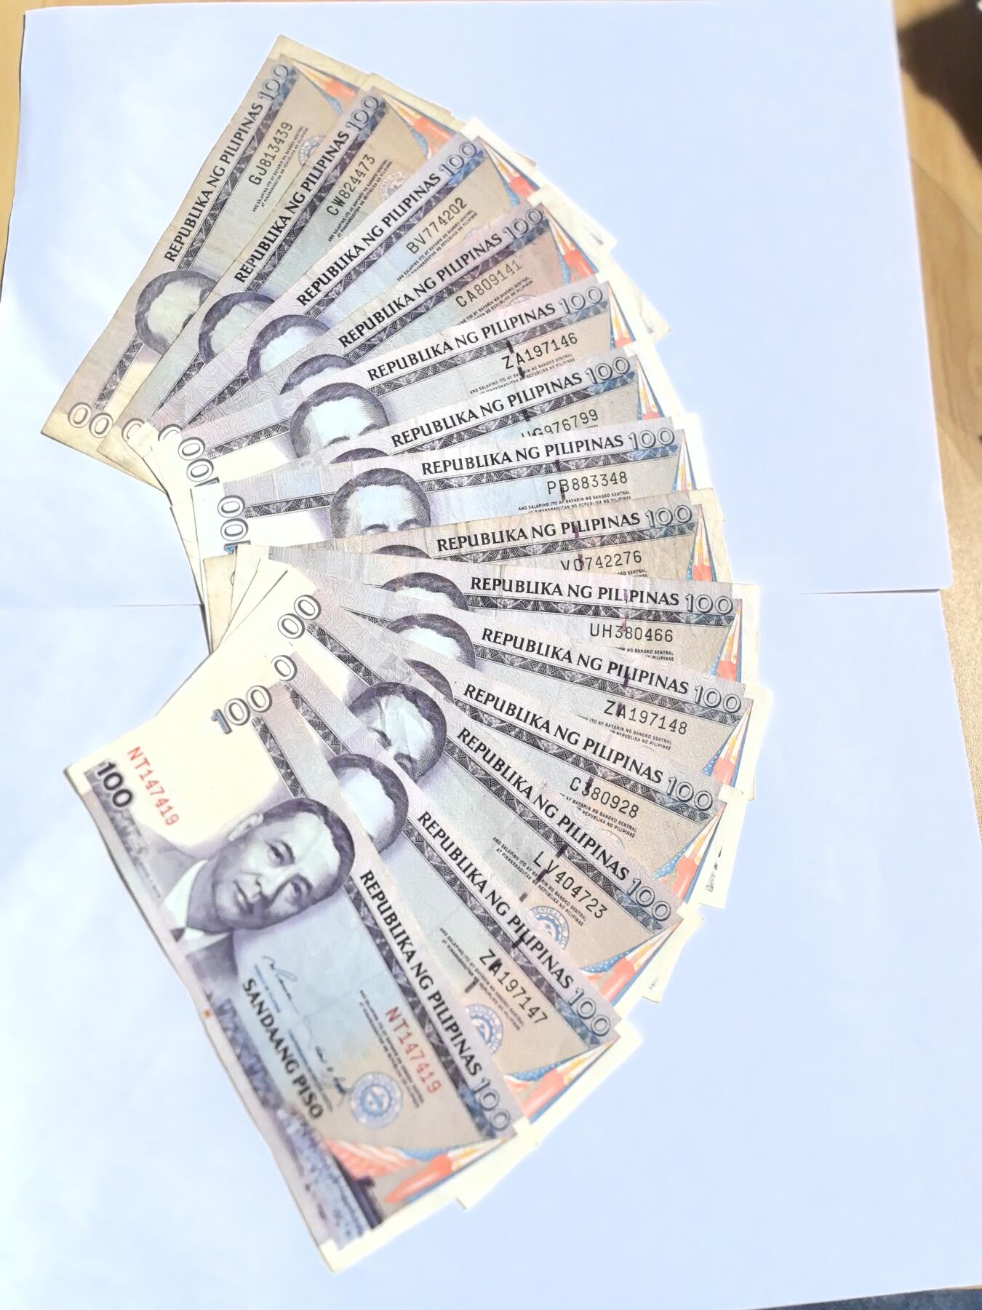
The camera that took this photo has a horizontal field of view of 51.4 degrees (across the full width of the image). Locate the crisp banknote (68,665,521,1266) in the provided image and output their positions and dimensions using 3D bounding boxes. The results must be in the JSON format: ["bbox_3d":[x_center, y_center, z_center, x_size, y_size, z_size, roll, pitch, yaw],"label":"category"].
[{"bbox_3d":[-0.056,0.085,0.293,0.066,0.003,0.160,-31,81,-6],"label":"crisp banknote"}]

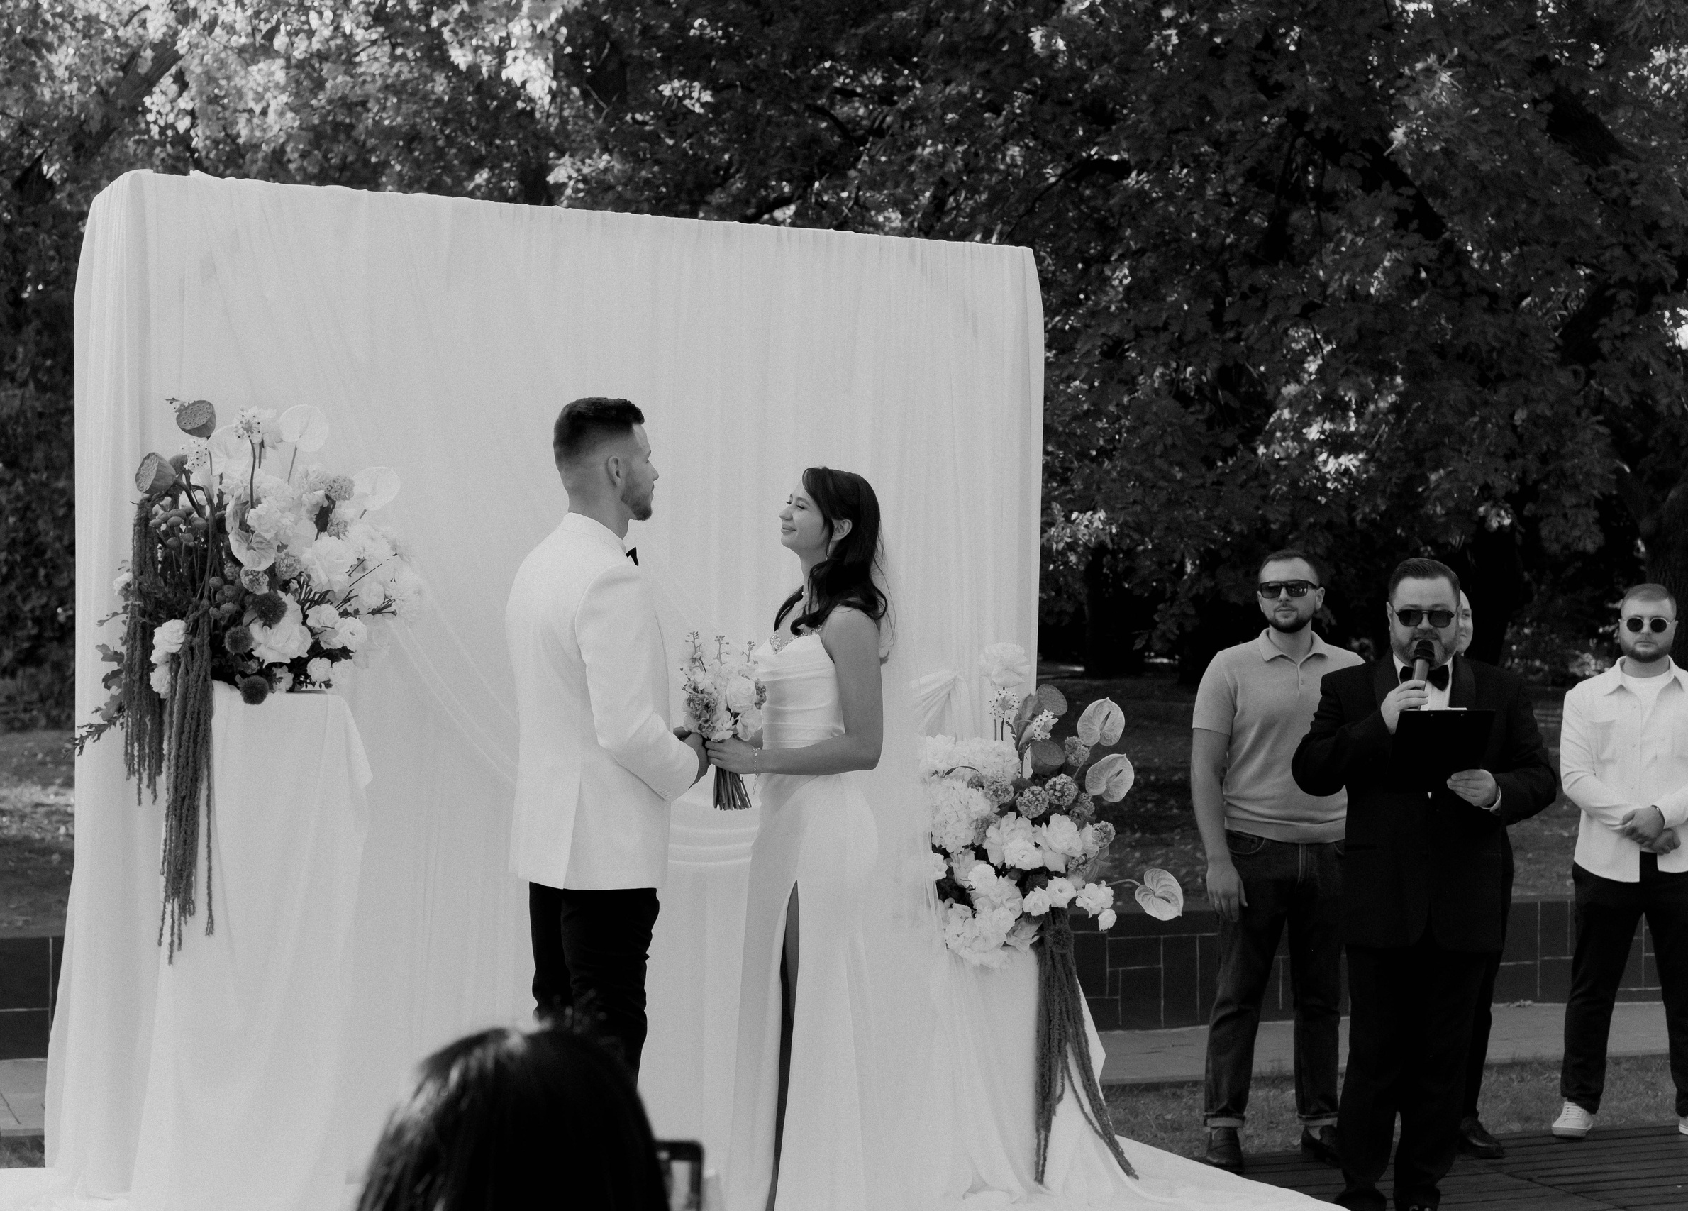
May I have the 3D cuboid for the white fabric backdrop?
[{"bbox_3d":[-0.703,0.214,7.031,2.550,2.450,0.480,2,-2,-23],"label":"white fabric backdrop"}]

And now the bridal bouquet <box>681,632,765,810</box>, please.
[{"bbox_3d":[-0.252,0.240,5.550,0.180,0.370,0.180,1,-2,0],"label":"bridal bouquet"}]

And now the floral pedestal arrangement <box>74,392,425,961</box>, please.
[{"bbox_3d":[-1.366,0.165,6.150,0.730,1.280,0.580,2,-2,-23],"label":"floral pedestal arrangement"}]

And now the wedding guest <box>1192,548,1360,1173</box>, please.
[{"bbox_3d":[1.278,0.747,7.913,0.530,1.820,0.360,1,-2,0],"label":"wedding guest"}]

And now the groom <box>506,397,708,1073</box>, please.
[{"bbox_3d":[-0.510,0.480,5.464,0.480,1.820,0.540,2,-3,-30],"label":"groom"}]

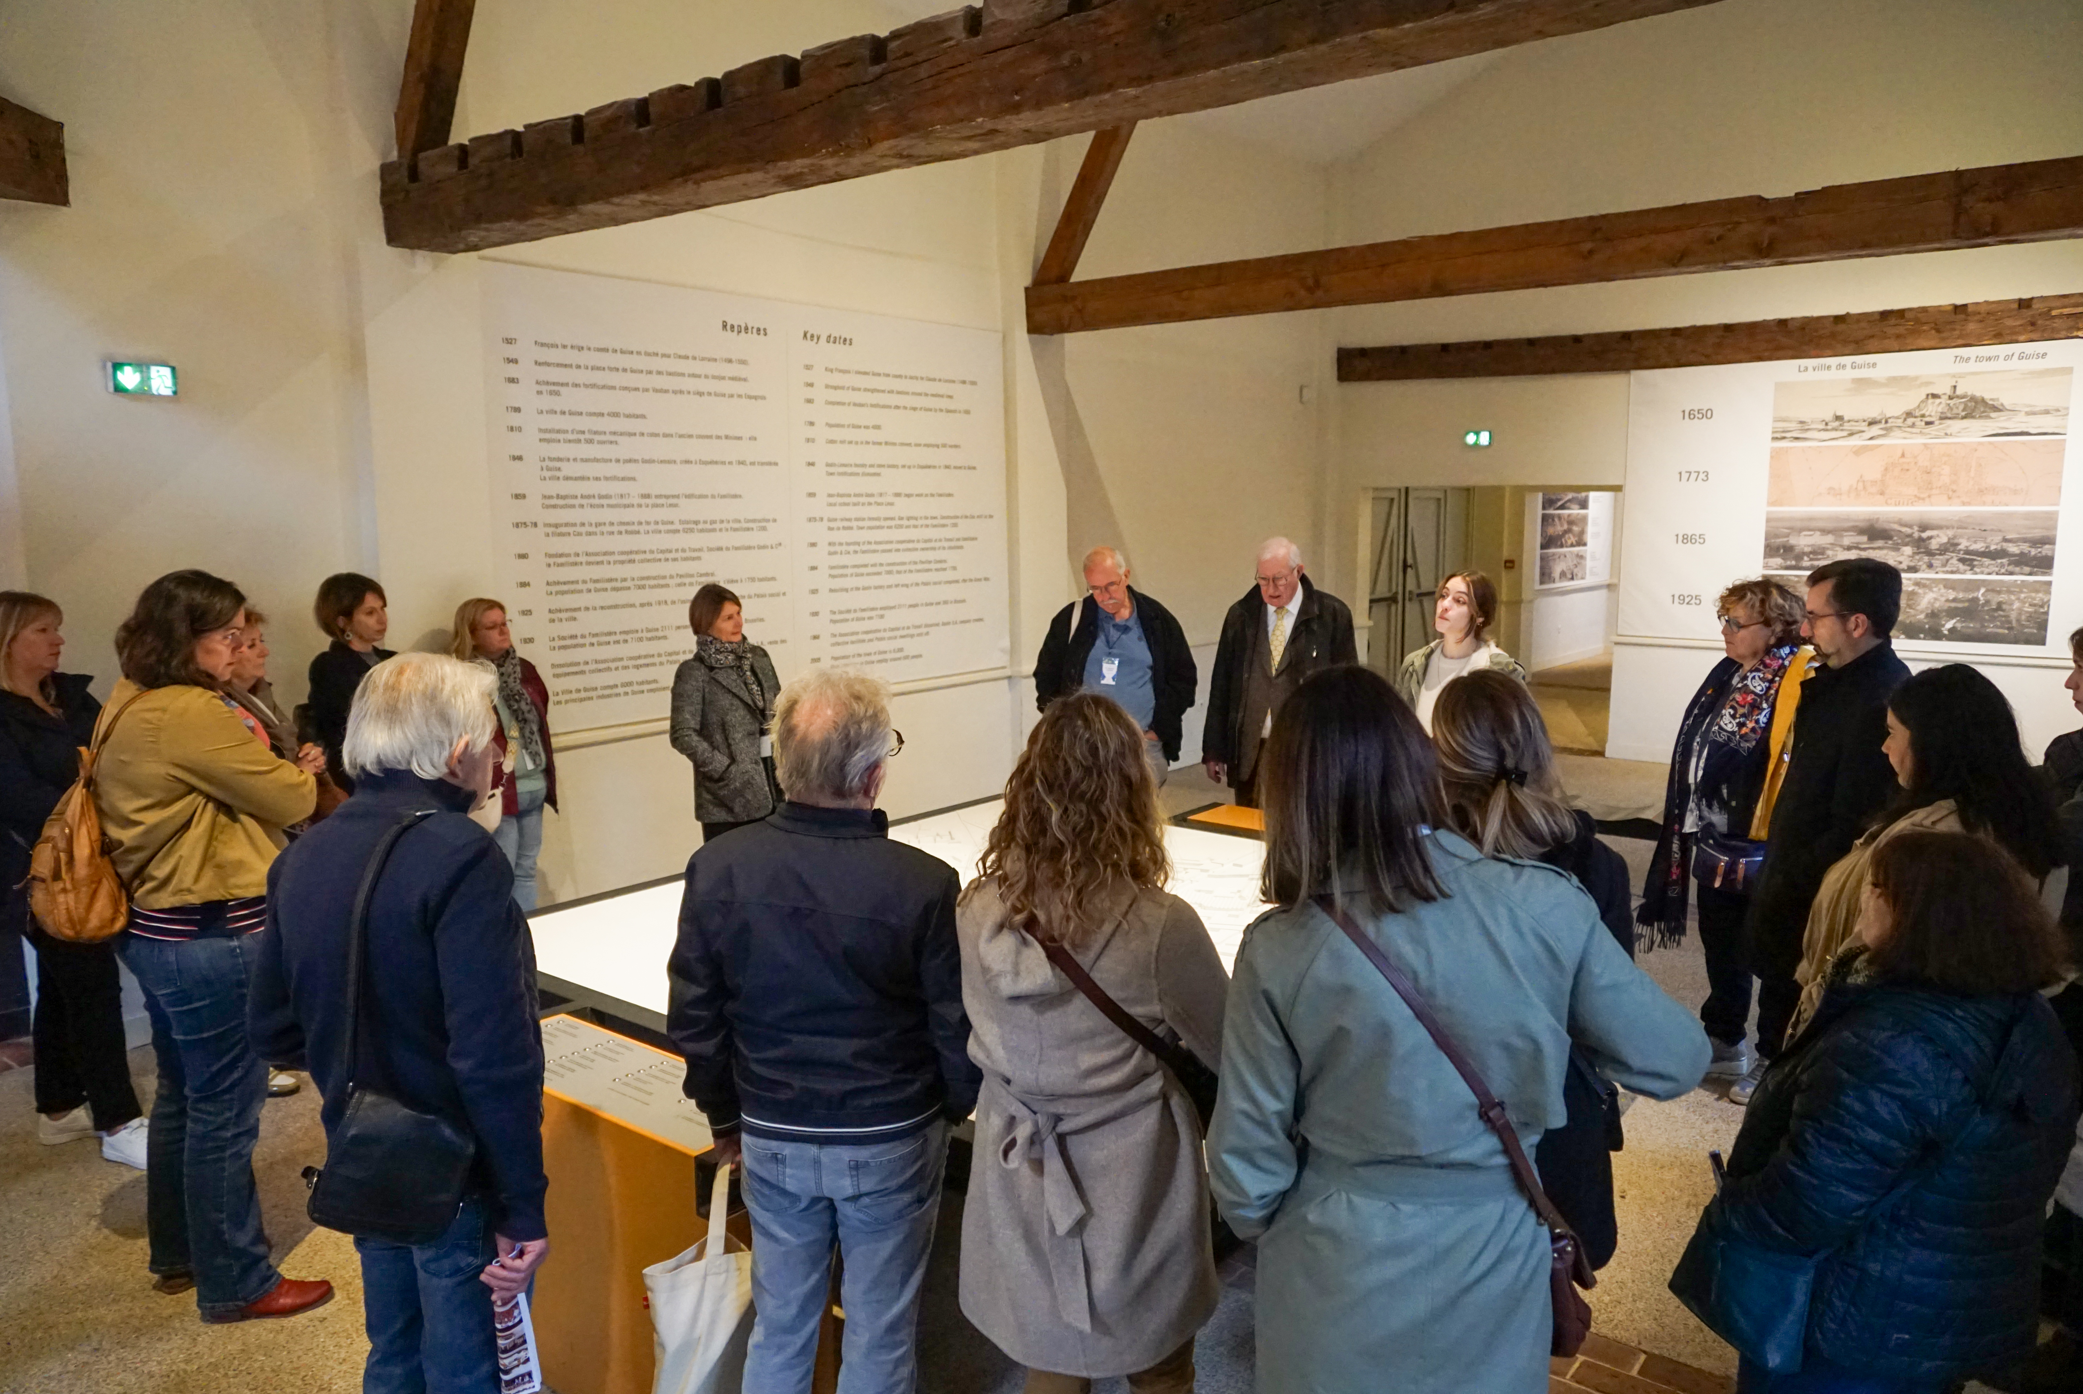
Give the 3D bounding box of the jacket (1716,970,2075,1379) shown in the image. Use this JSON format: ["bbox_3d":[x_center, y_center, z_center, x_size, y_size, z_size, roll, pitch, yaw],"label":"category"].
[{"bbox_3d":[1.149,0.618,1.867,0.410,0.600,0.460,8,11,44],"label":"jacket"}]

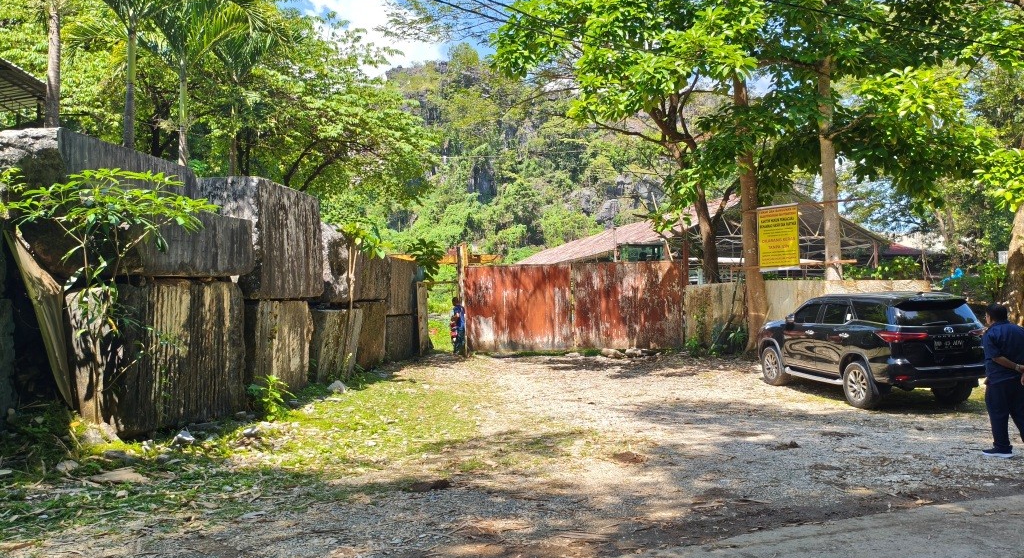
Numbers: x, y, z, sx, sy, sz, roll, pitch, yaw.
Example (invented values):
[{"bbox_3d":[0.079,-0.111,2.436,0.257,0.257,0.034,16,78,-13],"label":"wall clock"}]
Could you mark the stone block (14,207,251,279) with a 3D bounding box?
[{"bbox_3d":[-5.373,-0.520,11.501,1.500,0.950,3.400,0,-2,7],"label":"stone block"}]

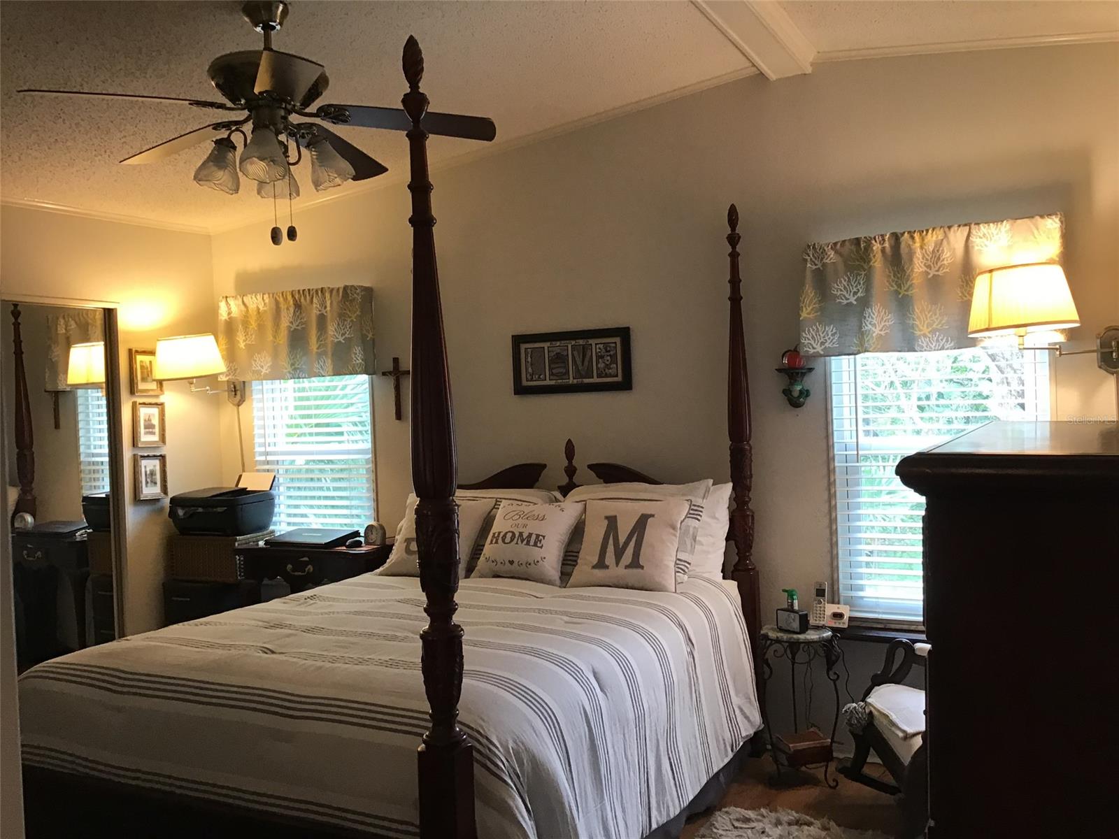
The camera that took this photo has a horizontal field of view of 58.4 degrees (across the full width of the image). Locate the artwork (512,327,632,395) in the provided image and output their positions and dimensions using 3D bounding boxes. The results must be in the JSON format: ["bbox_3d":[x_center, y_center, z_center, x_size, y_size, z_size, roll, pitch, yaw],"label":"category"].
[{"bbox_3d":[0.045,-0.247,4.292,0.568,0.267,0.028,-2,1,28],"label":"artwork"}]

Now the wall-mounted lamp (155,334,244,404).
[{"bbox_3d":[-1.722,-0.232,4.913,0.328,0.335,0.560,-2,1,27],"label":"wall-mounted lamp"}]

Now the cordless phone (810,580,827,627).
[{"bbox_3d":[0.979,0.695,3.768,0.055,0.165,0.035,-2,-19,27],"label":"cordless phone"}]

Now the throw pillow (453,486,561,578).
[{"bbox_3d":[-0.269,0.438,3.978,0.540,0.380,0.170,-2,-27,27],"label":"throw pillow"}]

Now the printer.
[{"bbox_3d":[-1.663,0.411,4.969,0.430,0.280,0.300,-2,1,27],"label":"printer"}]

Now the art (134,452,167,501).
[{"bbox_3d":[-1.977,0.278,4.850,0.042,0.212,0.150,-2,1,27],"label":"art"}]

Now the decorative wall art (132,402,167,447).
[{"bbox_3d":[-1.989,0.025,4.864,0.025,0.226,0.160,-2,1,28],"label":"decorative wall art"}]

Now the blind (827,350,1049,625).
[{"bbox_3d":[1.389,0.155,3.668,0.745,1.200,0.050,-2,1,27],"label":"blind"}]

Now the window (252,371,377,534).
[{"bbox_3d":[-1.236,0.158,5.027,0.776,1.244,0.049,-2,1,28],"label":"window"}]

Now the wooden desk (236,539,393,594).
[{"bbox_3d":[-1.064,0.971,4.690,0.762,0.780,0.406,-2,1,28],"label":"wooden desk"}]

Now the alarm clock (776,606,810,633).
[{"bbox_3d":[0.863,0.744,3.713,0.052,0.077,0.092,-3,1,-45],"label":"alarm clock"}]

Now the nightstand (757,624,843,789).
[{"bbox_3d":[0.888,1.036,3.655,0.287,0.534,0.287,-2,1,28],"label":"nightstand"}]

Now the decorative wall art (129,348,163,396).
[{"bbox_3d":[-2.000,-0.228,4.858,0.025,0.227,0.167,-2,1,28],"label":"decorative wall art"}]

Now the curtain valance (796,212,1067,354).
[{"bbox_3d":[1.305,-0.461,3.580,0.891,0.424,0.099,-2,1,28],"label":"curtain valance"}]

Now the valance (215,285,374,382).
[{"bbox_3d":[-1.318,-0.420,4.961,0.929,0.426,0.099,-2,1,28],"label":"valance"}]

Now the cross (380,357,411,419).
[{"bbox_3d":[-0.774,-0.144,4.728,0.171,0.305,0.026,-2,1,28],"label":"cross"}]

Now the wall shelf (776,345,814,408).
[{"bbox_3d":[0.901,-0.161,3.828,0.138,0.232,0.100,-2,1,27],"label":"wall shelf"}]

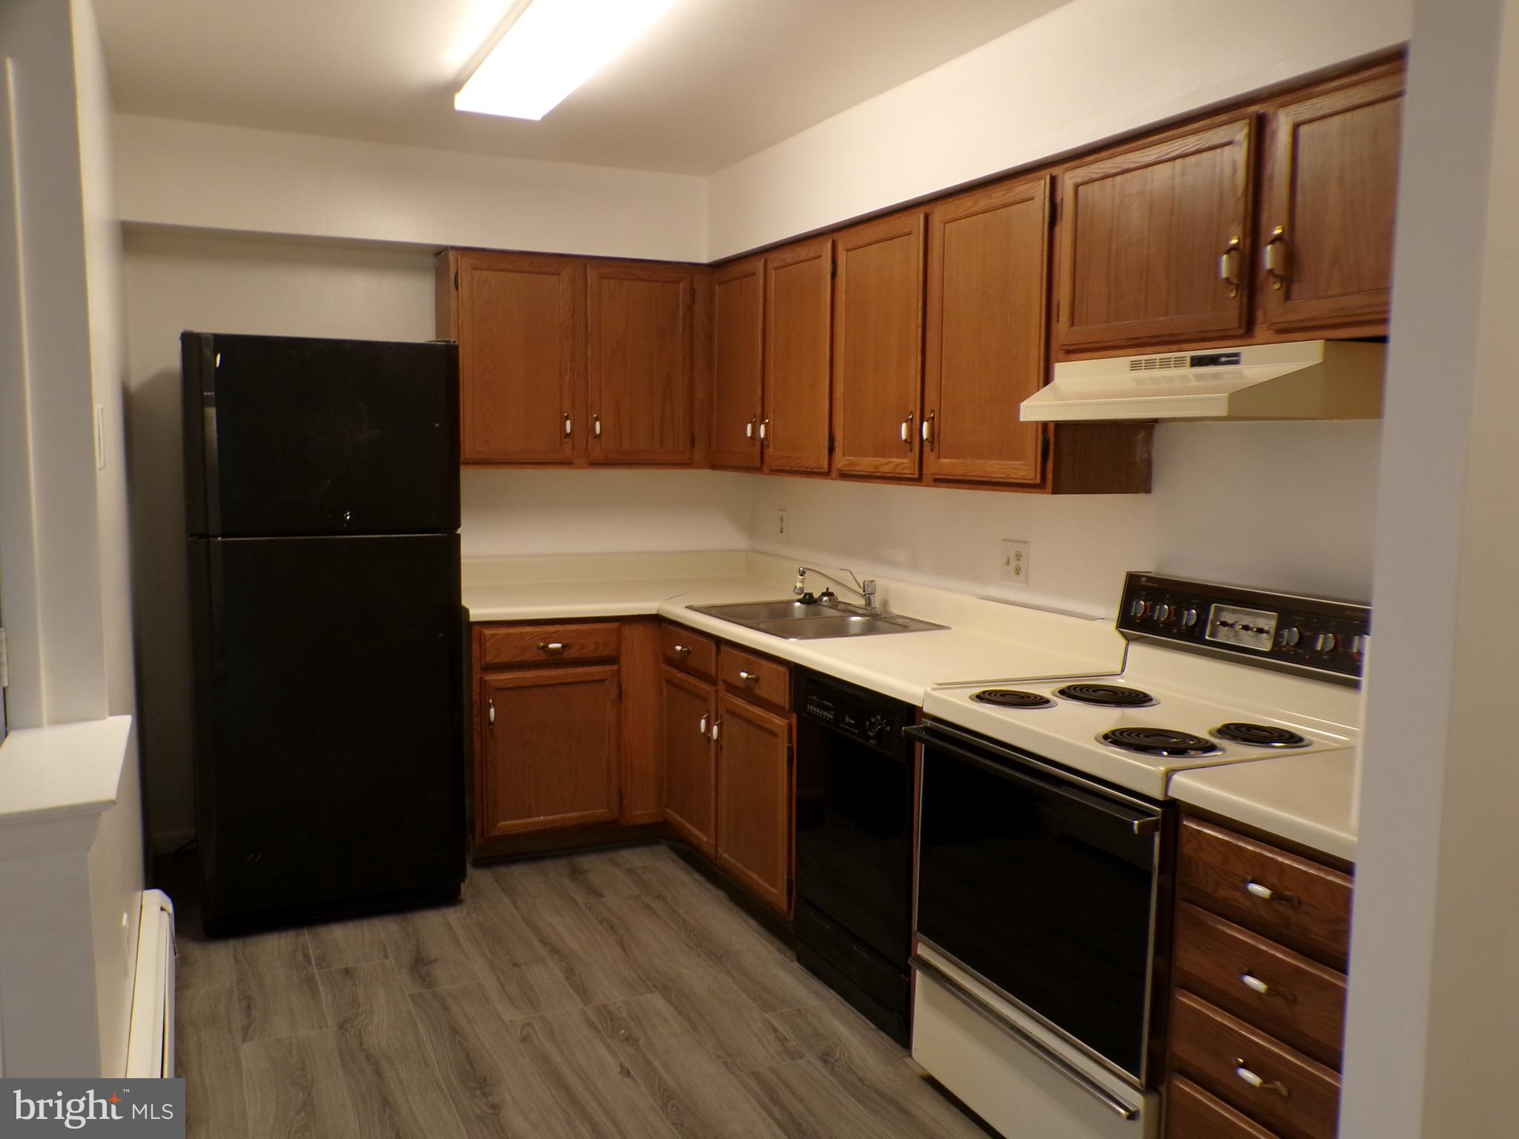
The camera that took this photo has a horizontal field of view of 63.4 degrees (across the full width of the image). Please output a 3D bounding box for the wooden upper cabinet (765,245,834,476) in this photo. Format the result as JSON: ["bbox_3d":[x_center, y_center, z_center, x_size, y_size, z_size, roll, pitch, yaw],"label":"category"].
[{"bbox_3d":[0.267,-0.684,4.074,0.330,0.750,0.462,-2,6,-26],"label":"wooden upper cabinet"}]

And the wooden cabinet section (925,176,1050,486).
[{"bbox_3d":[0.703,-0.583,3.133,0.310,0.717,0.485,-2,7,-26],"label":"wooden cabinet section"}]

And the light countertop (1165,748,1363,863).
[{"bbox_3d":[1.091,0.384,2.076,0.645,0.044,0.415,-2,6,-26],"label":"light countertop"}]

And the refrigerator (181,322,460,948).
[{"bbox_3d":[-1.431,0.165,3.992,0.763,1.747,0.780,-2,6,-26],"label":"refrigerator"}]

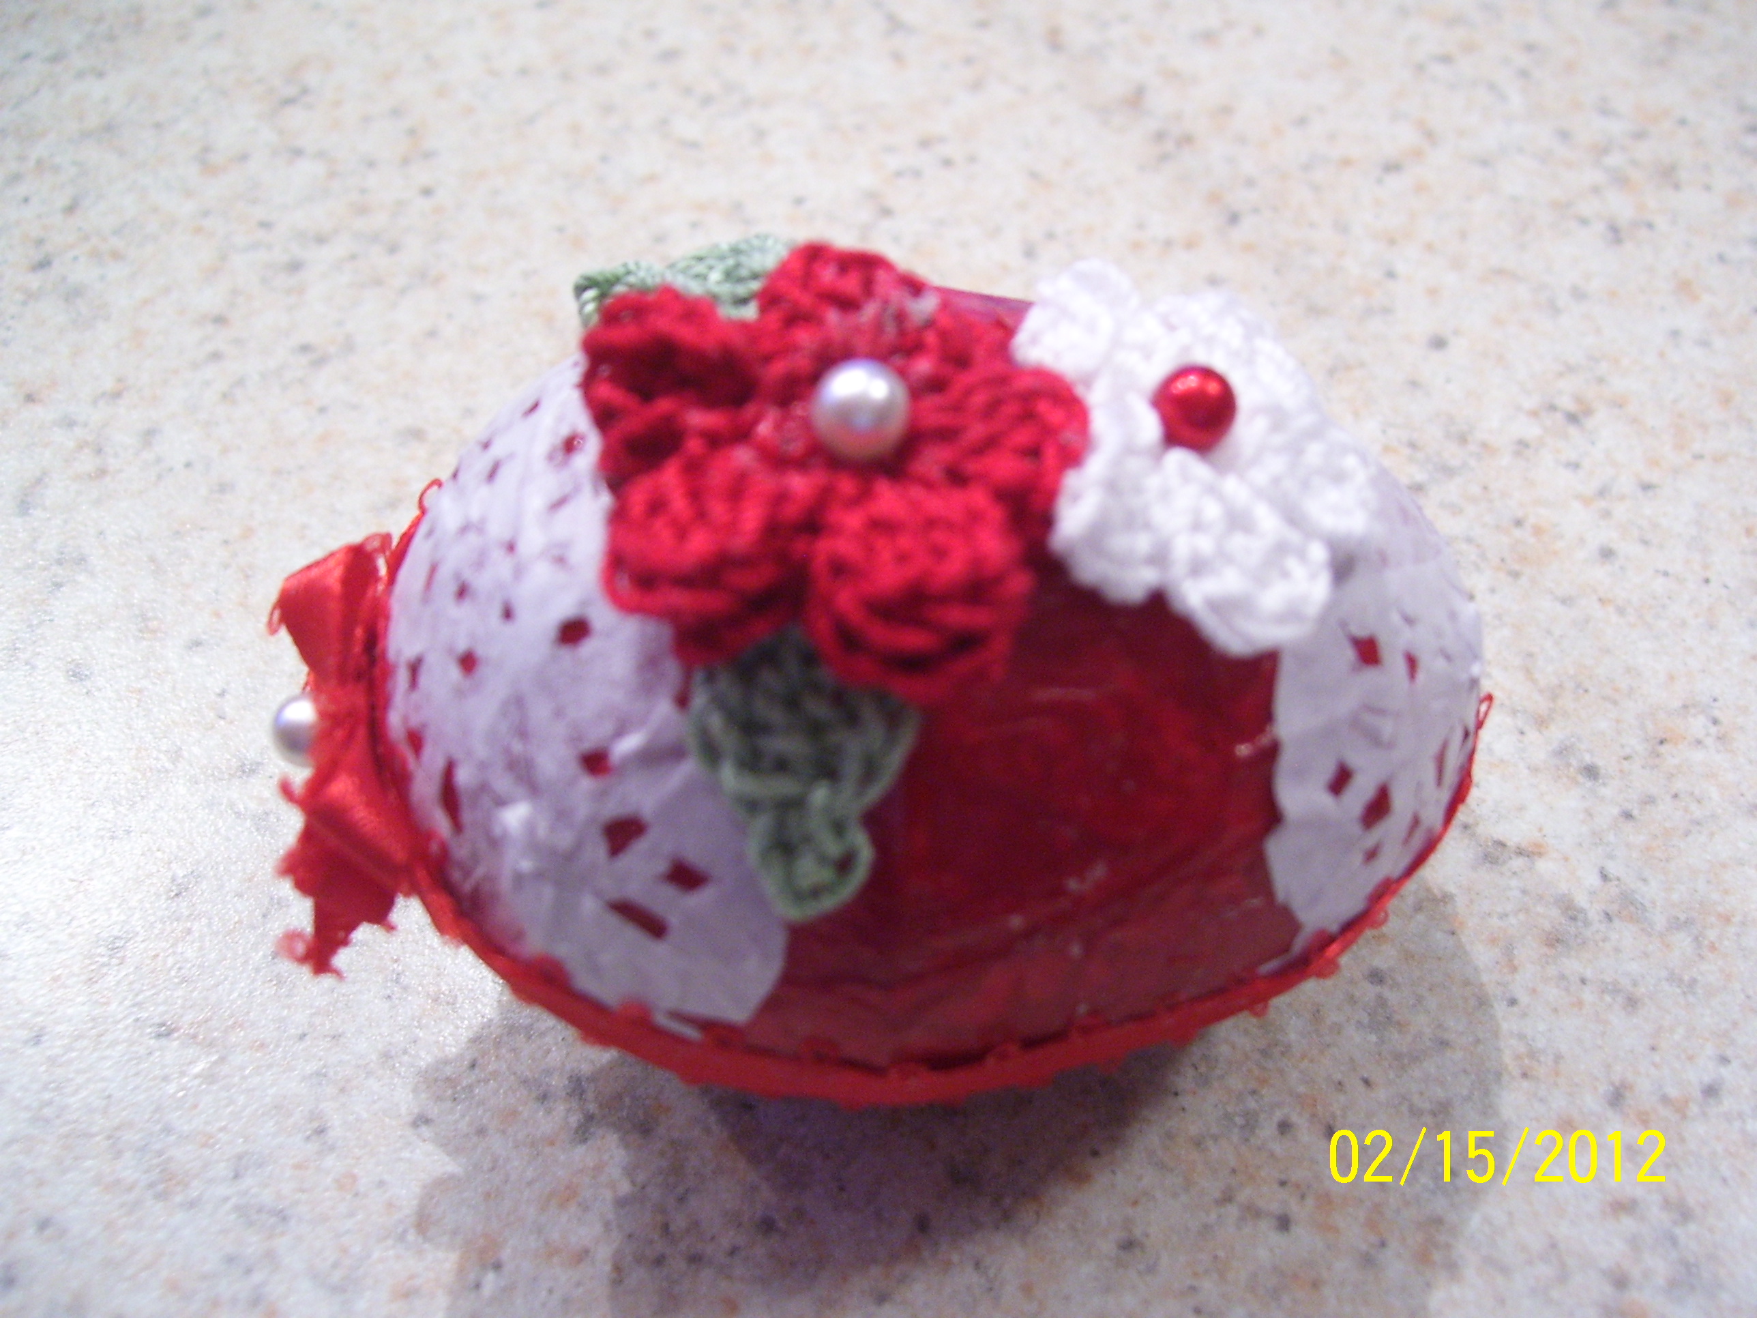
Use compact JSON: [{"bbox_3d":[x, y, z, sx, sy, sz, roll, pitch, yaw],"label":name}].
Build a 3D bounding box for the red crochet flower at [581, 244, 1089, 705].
[{"bbox_3d":[-0.003,-0.013,0.124,0.035,0.013,0.035,0,62,5],"label":"red crochet flower"}]

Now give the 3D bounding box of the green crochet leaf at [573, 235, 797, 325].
[{"bbox_3d":[-0.013,-0.027,0.140,0.021,0.005,0.014,-15,35,5],"label":"green crochet leaf"}]

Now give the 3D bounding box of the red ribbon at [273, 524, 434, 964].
[{"bbox_3d":[-0.043,0.007,0.154,0.011,0.012,0.037,0,57,1],"label":"red ribbon"}]

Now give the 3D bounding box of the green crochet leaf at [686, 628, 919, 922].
[{"bbox_3d":[-0.005,0.007,0.121,0.015,0.006,0.022,-3,94,6],"label":"green crochet leaf"}]

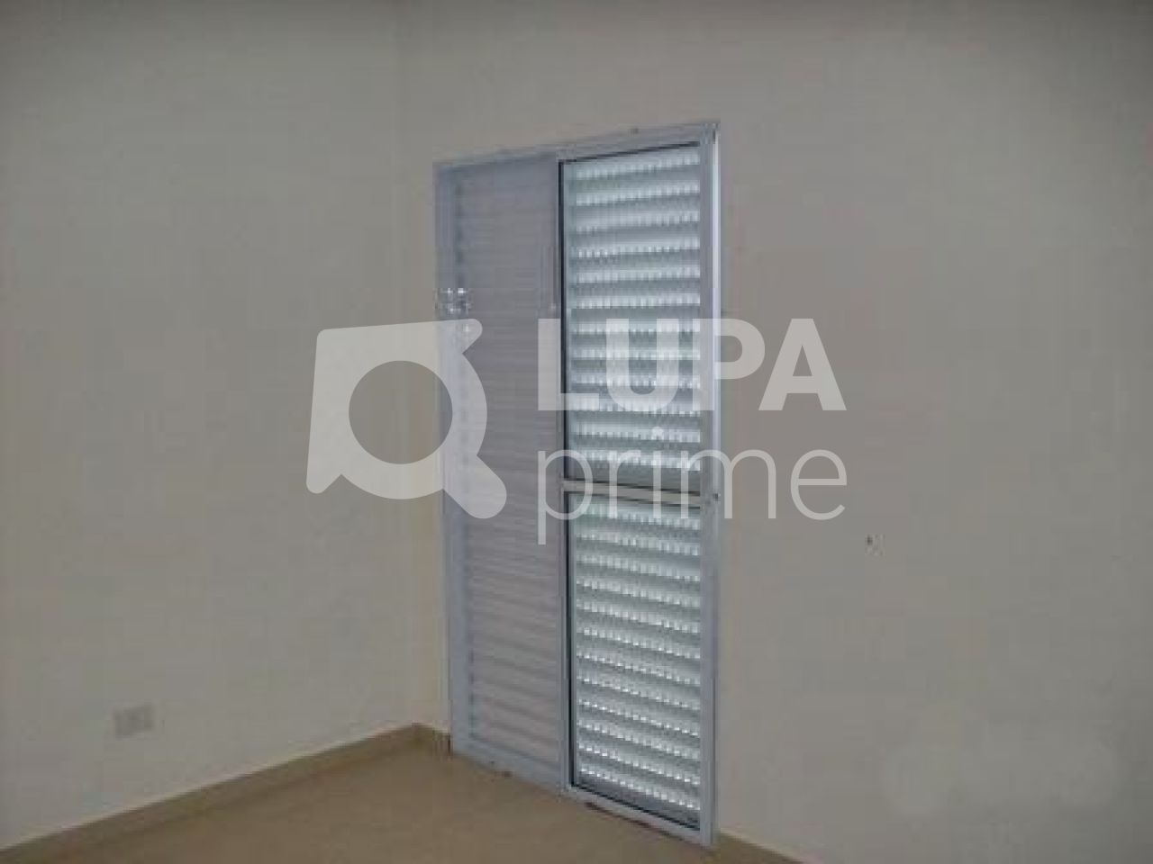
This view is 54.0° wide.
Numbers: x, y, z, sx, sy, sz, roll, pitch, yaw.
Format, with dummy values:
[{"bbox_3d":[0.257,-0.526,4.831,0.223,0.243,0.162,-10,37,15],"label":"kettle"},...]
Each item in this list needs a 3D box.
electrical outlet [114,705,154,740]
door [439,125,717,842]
[{"bbox_3d":[-1.340,0.878,3.433,0.014,0.080,0.120,5,8,42],"label":"electrical outlet"},{"bbox_3d":[-0.023,0.144,3.668,1.190,2.100,0.090,4,7,43],"label":"door"}]

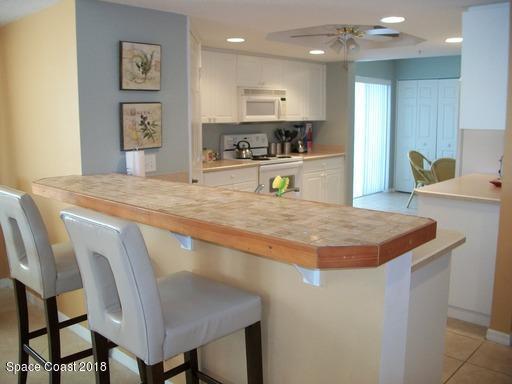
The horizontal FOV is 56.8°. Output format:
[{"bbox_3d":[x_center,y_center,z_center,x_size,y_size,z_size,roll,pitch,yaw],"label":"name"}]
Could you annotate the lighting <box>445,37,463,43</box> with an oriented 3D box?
[{"bbox_3d":[2.082,-1.597,4.958,0.190,0.030,0.190,8,13,43],"label":"lighting"}]

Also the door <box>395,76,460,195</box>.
[{"bbox_3d":[3.136,-0.948,8.401,1.350,2.020,0.050,8,13,43],"label":"door"}]

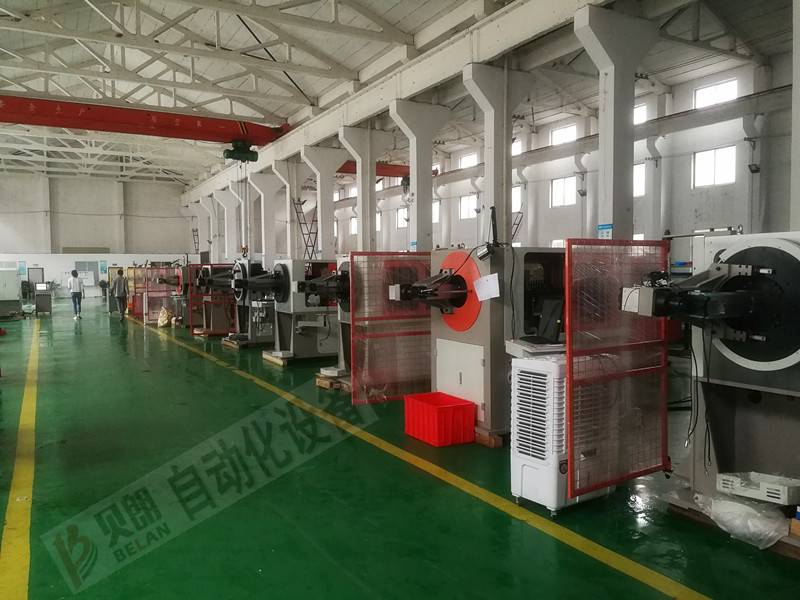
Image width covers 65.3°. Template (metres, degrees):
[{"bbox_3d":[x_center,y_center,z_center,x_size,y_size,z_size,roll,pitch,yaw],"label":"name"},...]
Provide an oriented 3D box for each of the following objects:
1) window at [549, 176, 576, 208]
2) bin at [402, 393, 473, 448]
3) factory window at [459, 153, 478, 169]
[{"bbox_3d":[8.157,-5.360,31.000,0.150,1.420,1.780,-2,3,-30],"label":"window"},{"bbox_3d":[0.379,1.149,6.052,0.420,0.372,0.604,-2,3,-29],"label":"bin"},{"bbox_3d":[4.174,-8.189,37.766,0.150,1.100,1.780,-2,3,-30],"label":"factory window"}]

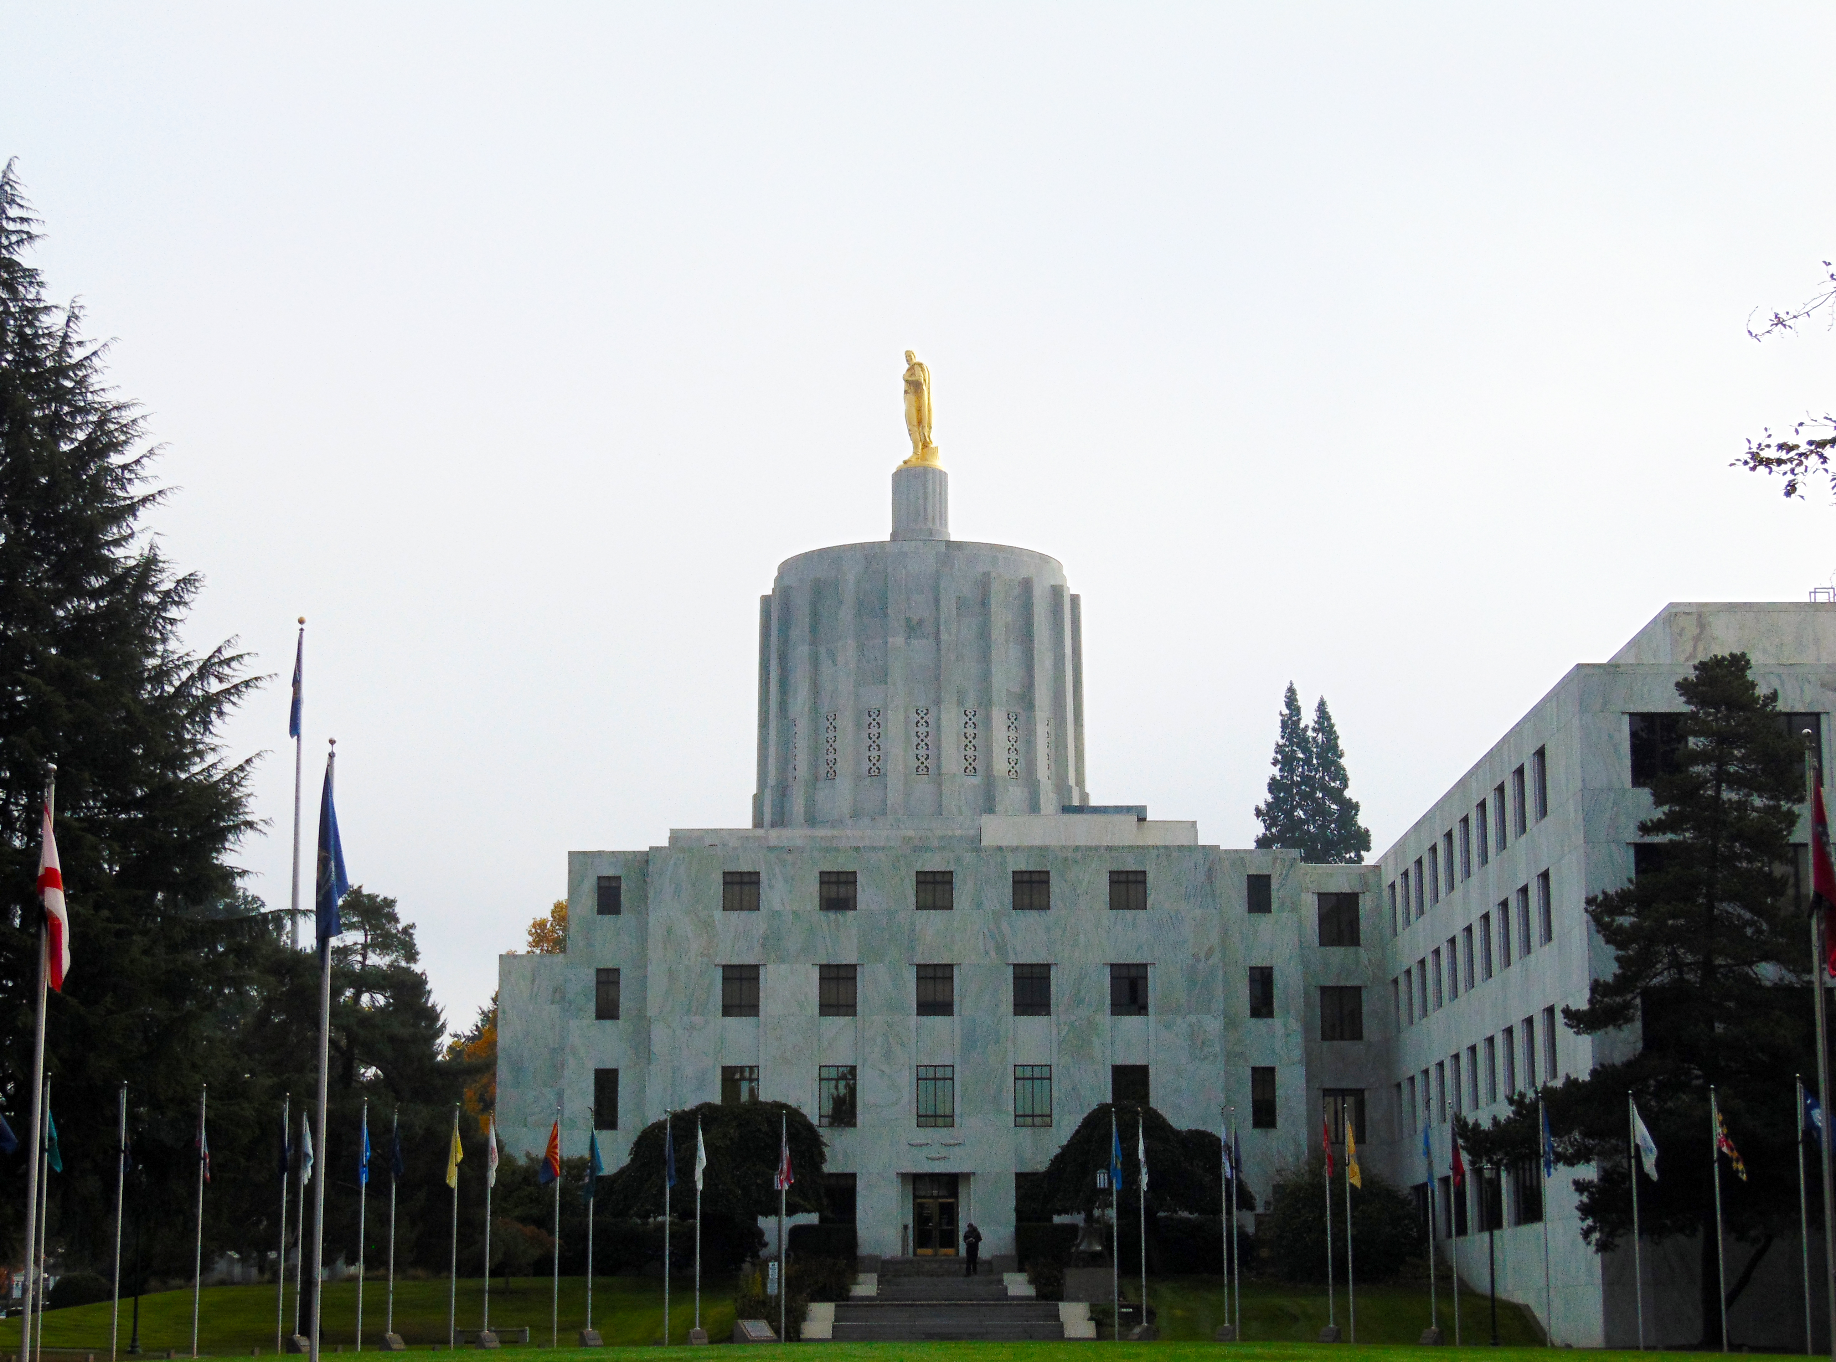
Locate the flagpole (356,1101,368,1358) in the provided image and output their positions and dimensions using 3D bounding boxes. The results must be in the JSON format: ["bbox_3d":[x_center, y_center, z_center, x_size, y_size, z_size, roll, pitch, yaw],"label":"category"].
[{"bbox_3d":[-13.779,13.476,93.400,0.100,6.200,0.100,0,-10,0],"label":"flagpole"}]

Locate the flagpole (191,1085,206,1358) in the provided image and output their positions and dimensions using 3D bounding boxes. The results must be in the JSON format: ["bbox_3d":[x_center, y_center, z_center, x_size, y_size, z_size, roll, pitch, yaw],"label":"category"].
[{"bbox_3d":[-16.452,12.361,86.277,0.100,6.200,0.100,0,-10,0],"label":"flagpole"}]

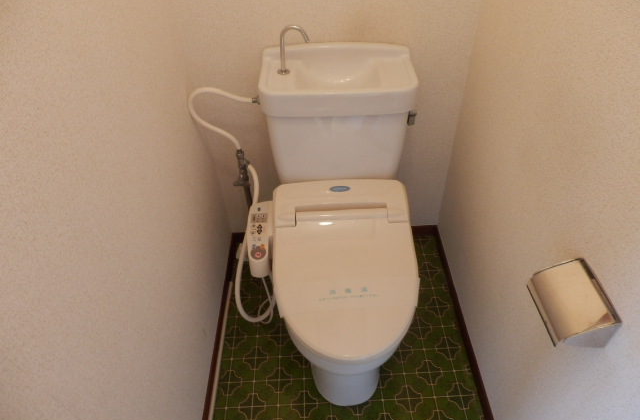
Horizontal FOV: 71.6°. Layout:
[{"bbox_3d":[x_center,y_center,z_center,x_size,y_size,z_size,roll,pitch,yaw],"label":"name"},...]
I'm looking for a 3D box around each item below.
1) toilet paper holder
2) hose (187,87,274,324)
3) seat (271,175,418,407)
[{"bbox_3d":[0.419,0.155,0.749,0.076,0.072,0.133,-2,44,1],"label":"toilet paper holder"},{"bbox_3d":[-0.244,0.013,1.376,0.214,0.694,0.328,-3,44,0],"label":"hose"},{"bbox_3d":[0.073,0.270,1.299,0.386,0.476,0.546,-2,44,1],"label":"seat"}]

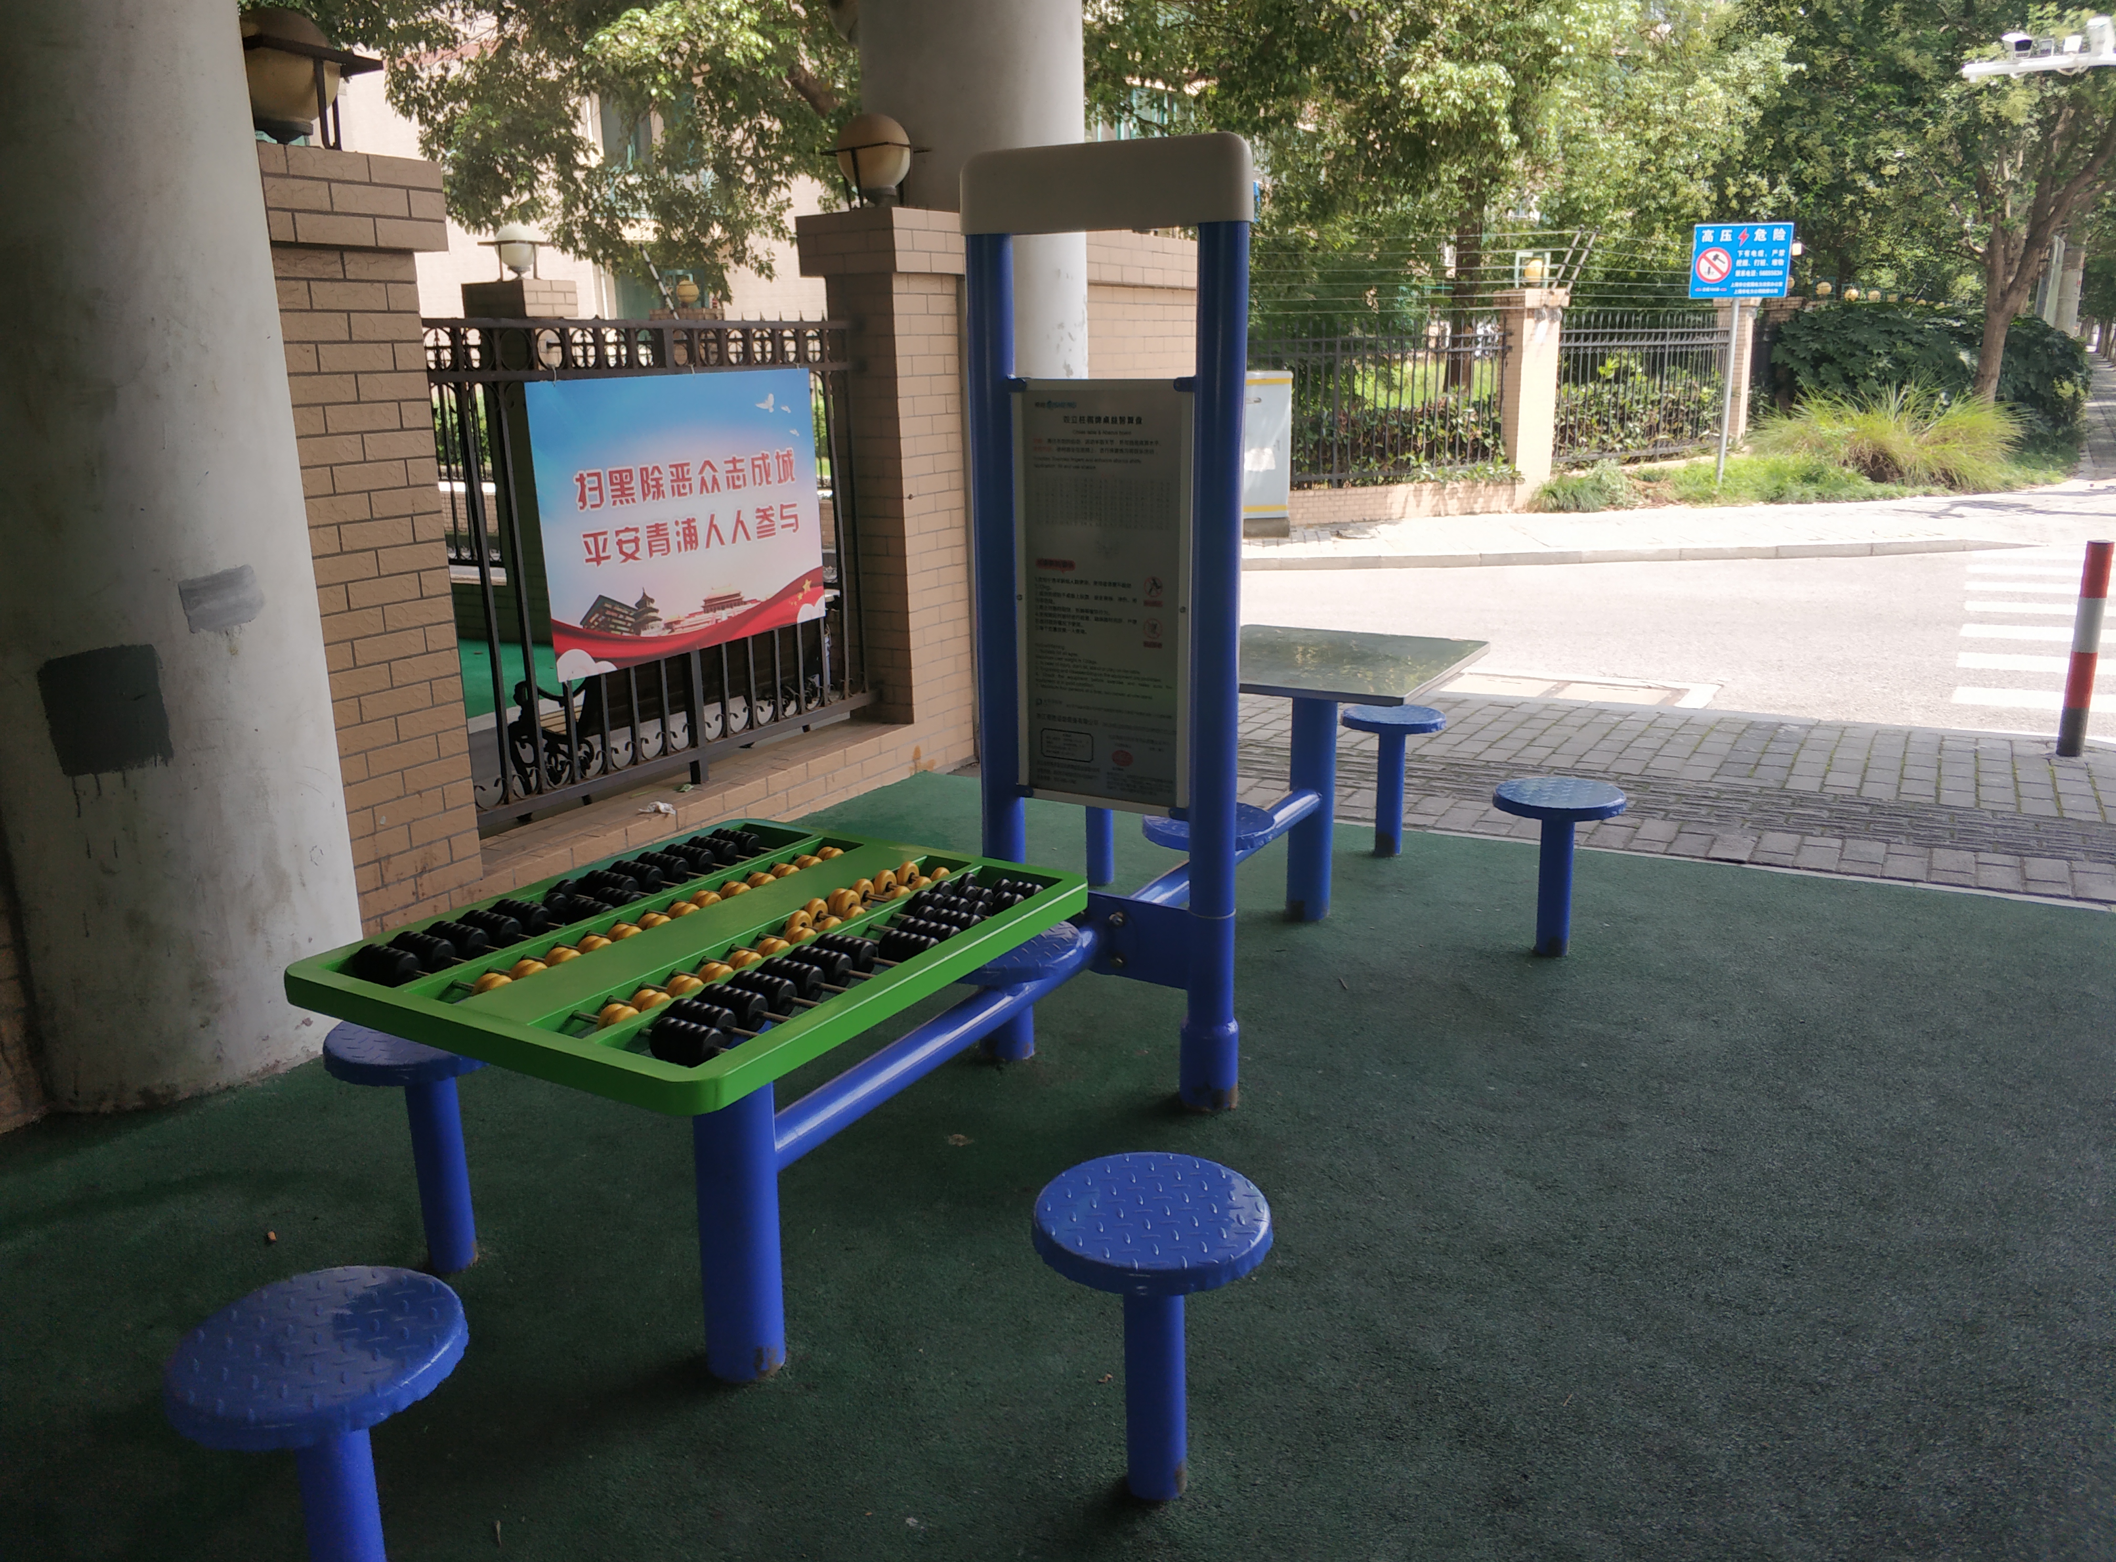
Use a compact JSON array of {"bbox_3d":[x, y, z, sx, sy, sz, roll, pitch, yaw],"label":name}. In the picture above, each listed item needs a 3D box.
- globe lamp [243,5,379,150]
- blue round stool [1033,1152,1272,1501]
[{"bbox_3d":[-1.698,-1.528,3.602,0.280,0.320,0.280,8,17,30],"label":"globe lamp"},{"bbox_3d":[0.130,0.753,2.192,0.307,0.418,0.307,-1,15,0],"label":"blue round stool"}]

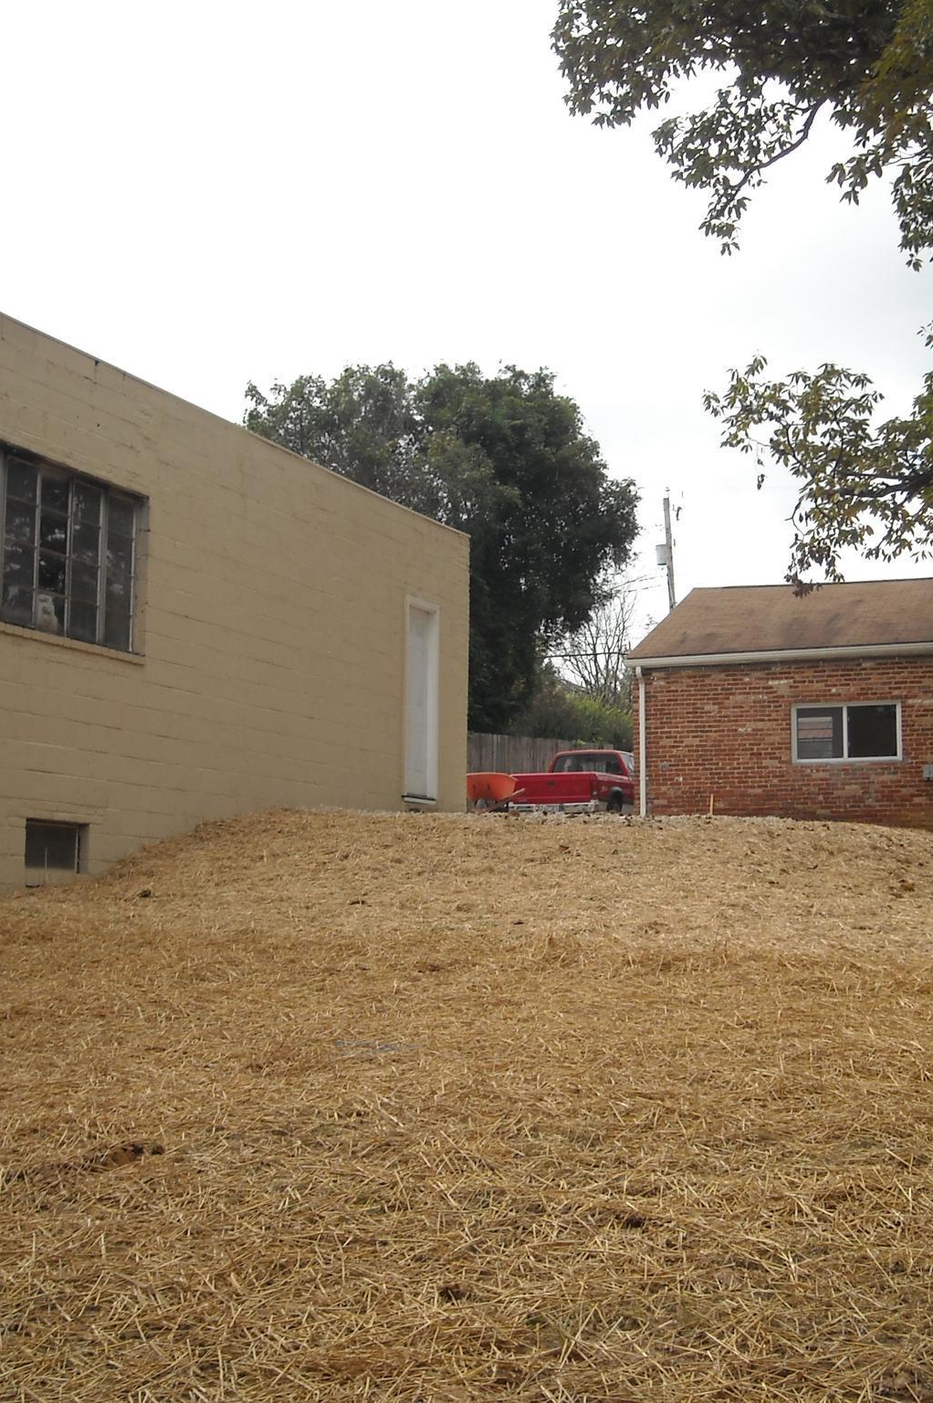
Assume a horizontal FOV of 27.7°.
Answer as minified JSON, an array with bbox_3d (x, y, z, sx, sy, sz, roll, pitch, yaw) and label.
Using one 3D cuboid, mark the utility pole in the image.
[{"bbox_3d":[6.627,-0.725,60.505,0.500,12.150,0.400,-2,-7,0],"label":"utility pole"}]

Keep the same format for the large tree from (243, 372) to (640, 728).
[{"bbox_3d":[-0.716,-2.078,40.549,8.800,10.530,8.000,0,-7,0],"label":"large tree"}]

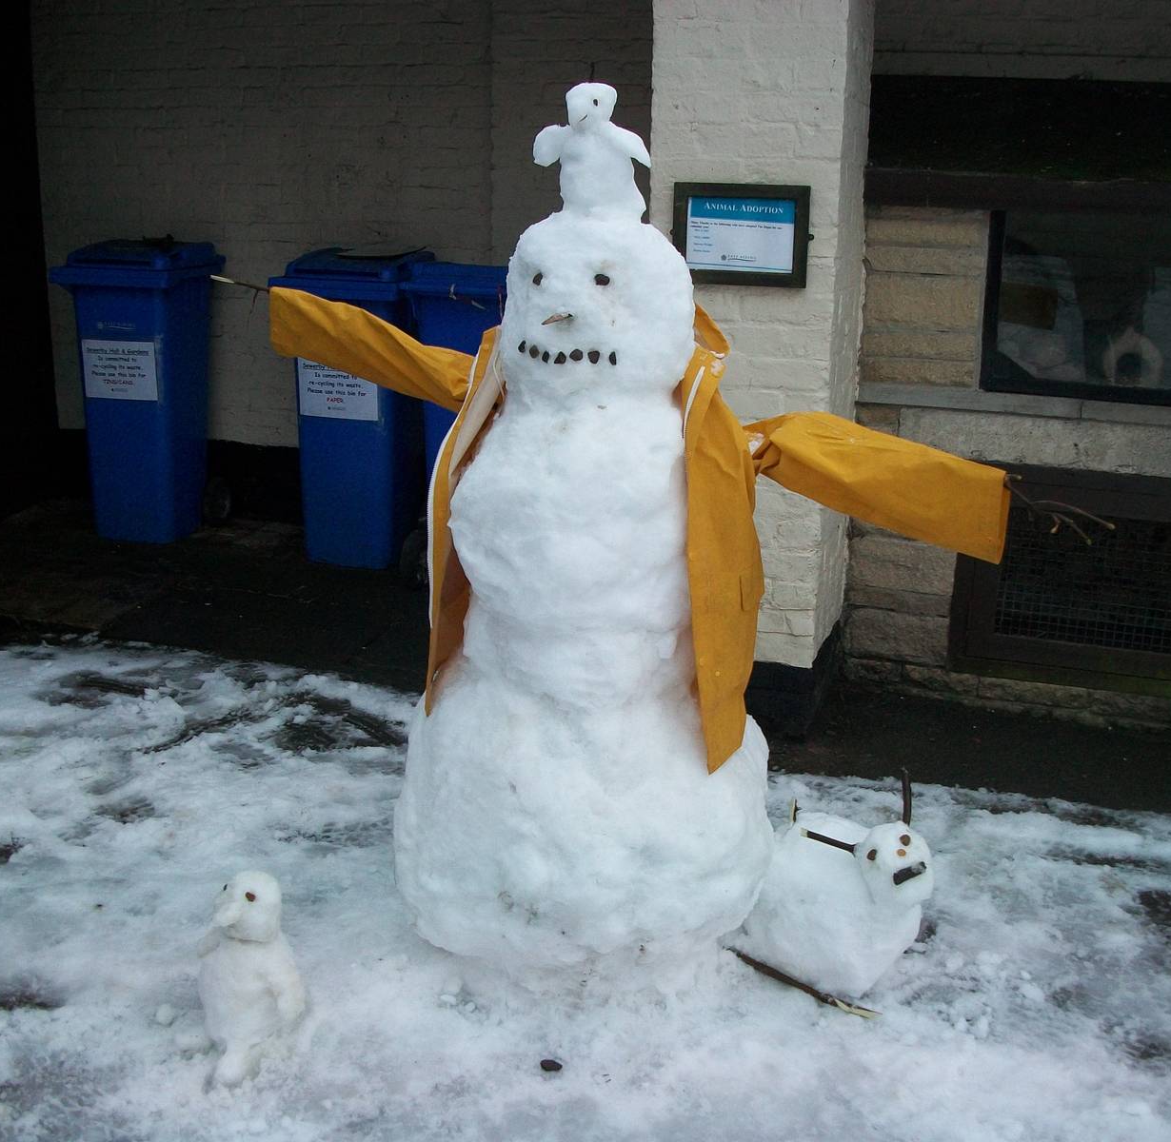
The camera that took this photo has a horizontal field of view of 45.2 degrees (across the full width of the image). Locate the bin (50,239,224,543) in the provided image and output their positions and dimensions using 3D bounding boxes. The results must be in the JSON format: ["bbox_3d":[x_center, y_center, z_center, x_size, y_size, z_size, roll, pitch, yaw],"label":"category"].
[{"bbox_3d":[-1.605,-0.691,5.312,0.490,1.080,0.560,5,16,13],"label":"bin"}]

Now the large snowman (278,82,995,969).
[{"bbox_3d":[0.046,-0.049,2.371,1.260,1.455,0.660,5,16,15],"label":"large snowman"}]

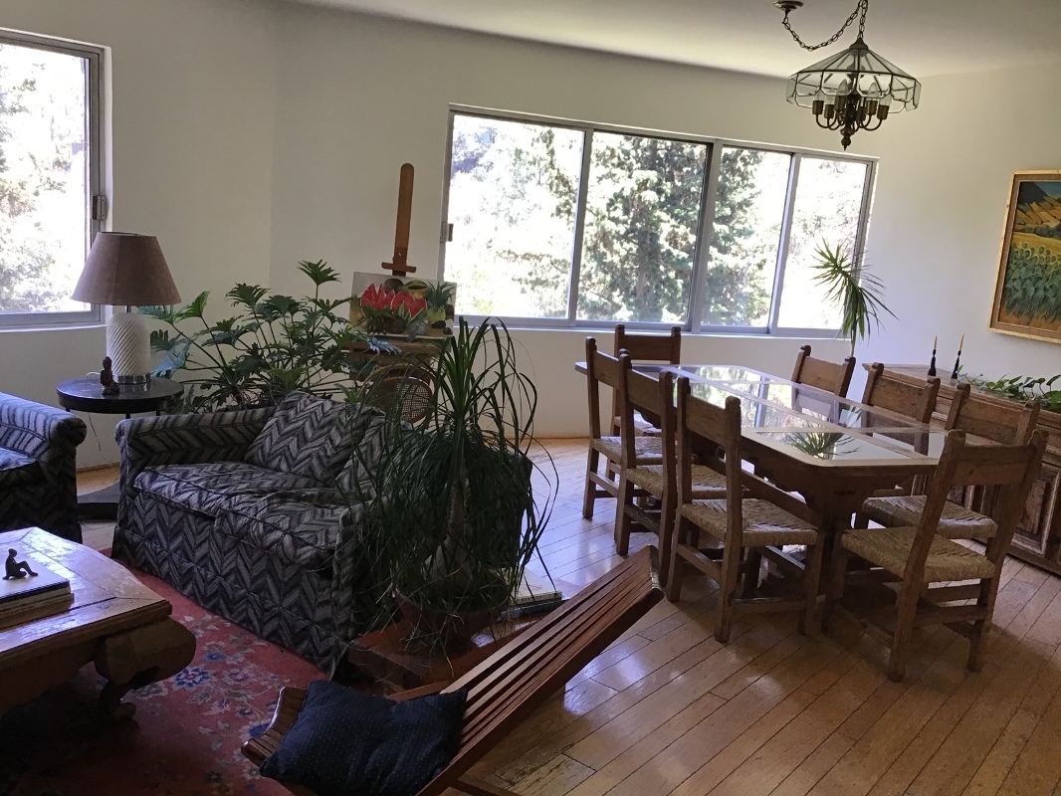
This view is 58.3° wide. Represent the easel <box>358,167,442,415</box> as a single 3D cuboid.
[{"bbox_3d":[-0.718,-0.384,5.227,0.560,1.770,0.550,1,12,-17],"label":"easel"}]

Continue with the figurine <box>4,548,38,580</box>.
[{"bbox_3d":[-1.425,0.462,2.662,0.085,0.087,0.050,-2,12,-30],"label":"figurine"}]

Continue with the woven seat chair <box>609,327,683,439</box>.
[{"bbox_3d":[0.757,0.093,5.775,0.452,0.992,0.515,1,11,-17],"label":"woven seat chair"}]

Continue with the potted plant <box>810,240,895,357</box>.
[{"bbox_3d":[2.192,-0.315,6.731,0.650,1.530,0.600,0,12,-22],"label":"potted plant"}]

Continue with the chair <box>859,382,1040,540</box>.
[{"bbox_3d":[1.868,0.459,4.326,0.515,0.992,0.452,0,12,-21],"label":"chair"}]

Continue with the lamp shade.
[{"bbox_3d":[-1.936,-0.625,4.577,0.485,0.335,0.485,2,12,-16],"label":"lamp shade"}]

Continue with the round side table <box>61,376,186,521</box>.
[{"bbox_3d":[-1.954,0.243,4.578,0.560,0.595,0.560,2,12,-16],"label":"round side table"}]

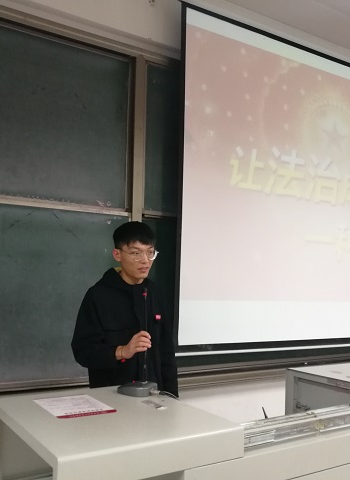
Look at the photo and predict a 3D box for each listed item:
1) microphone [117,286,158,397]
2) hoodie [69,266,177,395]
[{"bbox_3d":[-0.144,0.407,2.073,0.150,0.440,0.125,-1,-6,27],"label":"microphone"},{"bbox_3d":[-0.234,0.487,2.294,0.530,0.700,0.370,4,-6,-29],"label":"hoodie"}]

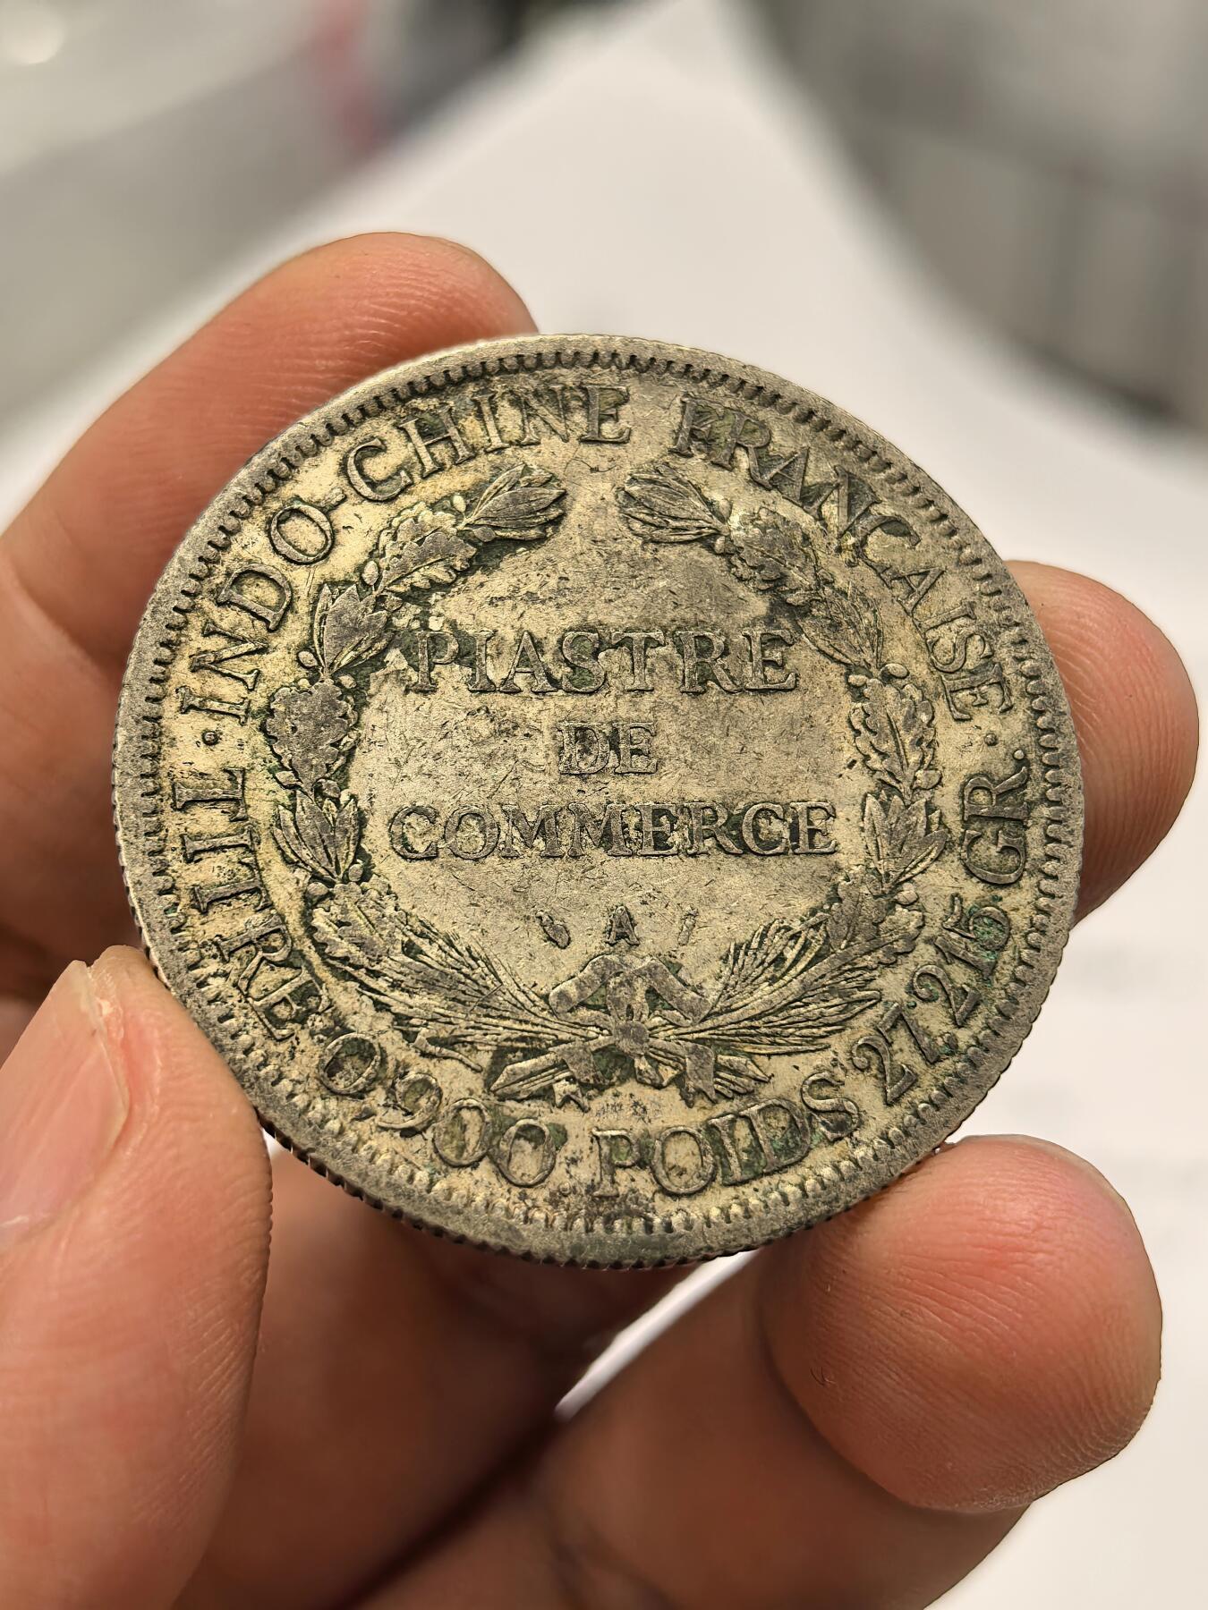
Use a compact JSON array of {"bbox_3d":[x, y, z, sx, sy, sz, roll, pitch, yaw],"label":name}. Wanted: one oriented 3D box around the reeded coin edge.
[{"bbox_3d":[0.000,-0.001,0.102,0.039,0.003,0.039,-1,72,-8],"label":"reeded coin edge"}]

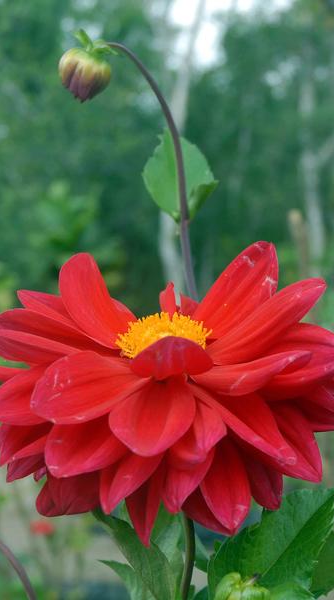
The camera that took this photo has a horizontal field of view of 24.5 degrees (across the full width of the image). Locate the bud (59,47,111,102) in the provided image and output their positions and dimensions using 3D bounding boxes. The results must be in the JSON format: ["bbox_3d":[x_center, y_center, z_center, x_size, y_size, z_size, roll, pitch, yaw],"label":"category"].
[{"bbox_3d":[-0.035,-0.096,0.330,0.021,0.022,0.021,7,0,0],"label":"bud"}]

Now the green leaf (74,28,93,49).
[{"bbox_3d":[-0.036,-0.113,0.332,0.006,0.009,0.004,-22,0,0],"label":"green leaf"}]

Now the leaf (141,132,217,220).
[{"bbox_3d":[0.006,-0.055,0.345,0.033,0.041,0.010,-6,0,0],"label":"leaf"}]

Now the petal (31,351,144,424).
[{"bbox_3d":[-0.028,0.030,0.274,0.041,0.009,0.026,-18,23,-29],"label":"petal"}]

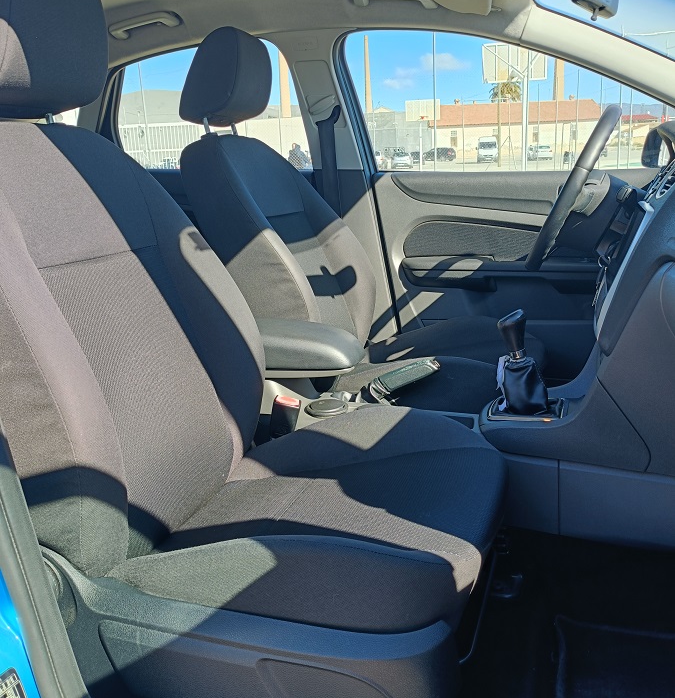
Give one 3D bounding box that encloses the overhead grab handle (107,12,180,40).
[{"bbox_3d":[-0.514,-0.871,1.754,0.205,0.042,0.038,-4,29,18],"label":"overhead grab handle"}]

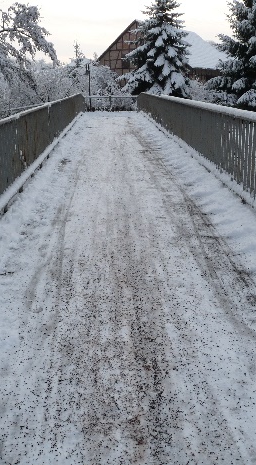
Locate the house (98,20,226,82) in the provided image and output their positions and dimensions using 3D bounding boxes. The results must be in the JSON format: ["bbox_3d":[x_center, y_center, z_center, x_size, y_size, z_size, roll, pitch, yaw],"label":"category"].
[{"bbox_3d":[4.414,-18.607,54.623,12.639,8.528,12.542,11,20,33],"label":"house"}]

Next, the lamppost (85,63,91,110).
[{"bbox_3d":[-2.769,-10.207,34.002,0.420,3.232,0.420,0,16,0],"label":"lamppost"}]

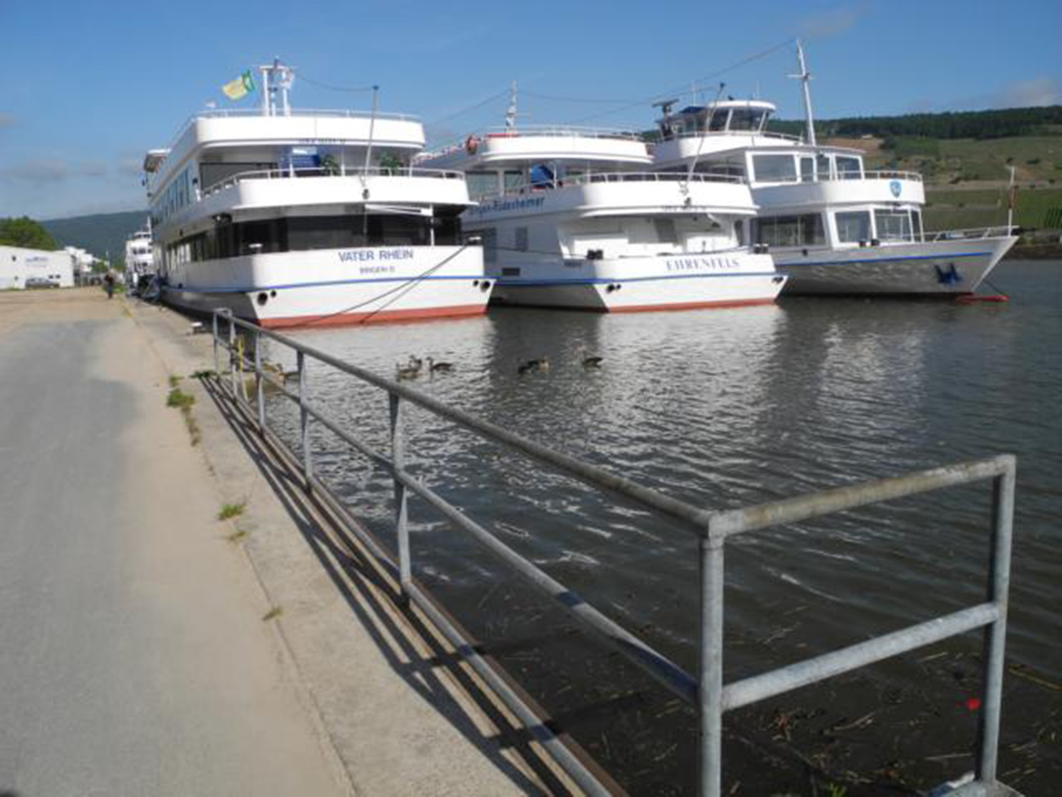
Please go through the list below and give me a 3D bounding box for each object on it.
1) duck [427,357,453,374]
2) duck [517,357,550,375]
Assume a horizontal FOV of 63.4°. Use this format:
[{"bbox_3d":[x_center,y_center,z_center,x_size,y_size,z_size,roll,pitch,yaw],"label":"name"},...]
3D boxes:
[{"bbox_3d":[-1.646,-0.611,15.588,0.460,0.270,0.190,-2,9,-6],"label":"duck"},{"bbox_3d":[0.049,-0.581,15.140,0.520,0.280,0.210,-1,9,0],"label":"duck"}]

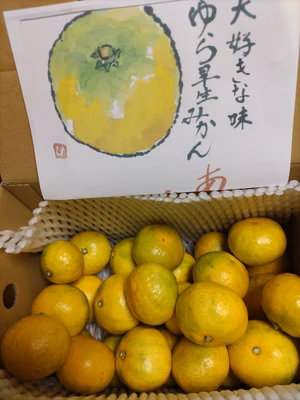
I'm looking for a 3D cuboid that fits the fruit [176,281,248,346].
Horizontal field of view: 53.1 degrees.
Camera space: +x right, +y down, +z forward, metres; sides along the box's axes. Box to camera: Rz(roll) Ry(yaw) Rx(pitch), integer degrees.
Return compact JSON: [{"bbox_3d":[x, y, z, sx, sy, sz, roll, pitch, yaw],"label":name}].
[{"bbox_3d":[0.063,0.114,0.302,0.070,0.070,0.056,6,54,4],"label":"fruit"}]

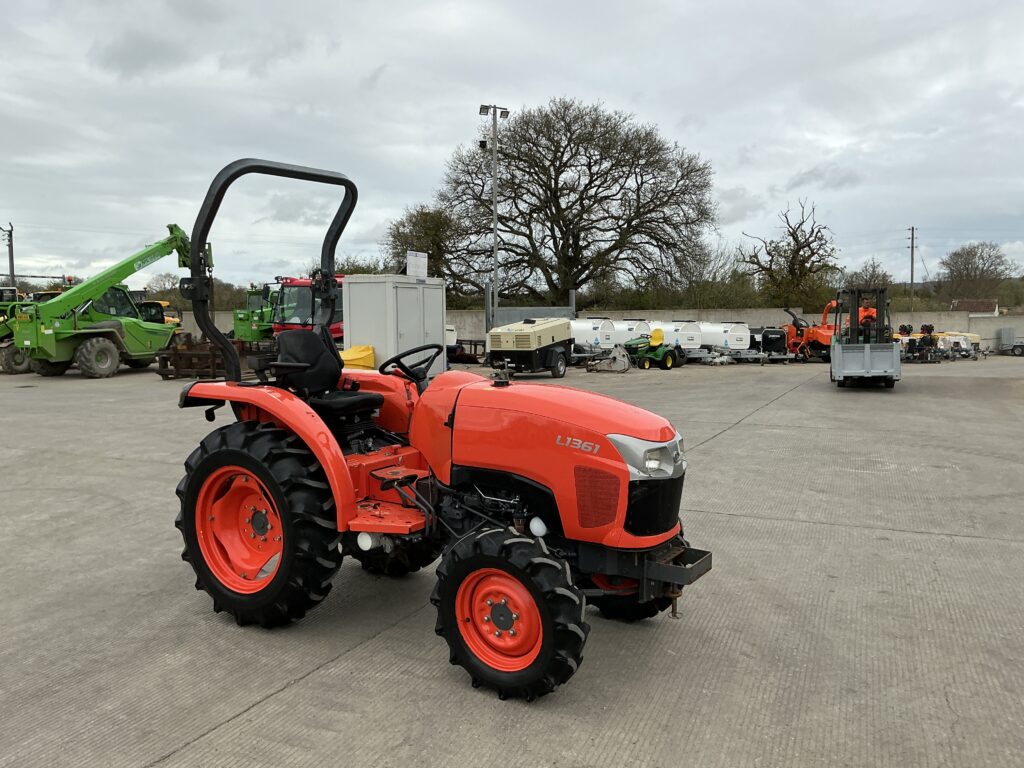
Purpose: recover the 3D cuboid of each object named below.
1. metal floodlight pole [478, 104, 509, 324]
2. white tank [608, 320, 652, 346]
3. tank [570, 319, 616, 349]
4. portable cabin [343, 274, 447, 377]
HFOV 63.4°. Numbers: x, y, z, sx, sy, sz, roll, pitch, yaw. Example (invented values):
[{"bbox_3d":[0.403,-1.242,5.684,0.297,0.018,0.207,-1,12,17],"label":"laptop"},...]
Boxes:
[{"bbox_3d":[-0.521,-4.915,27.358,1.100,8.390,0.400,-3,5,-27],"label":"metal floodlight pole"},{"bbox_3d":[3.327,-1.506,25.400,1.750,0.880,0.900,4,7,44],"label":"white tank"},{"bbox_3d":[2.290,-1.482,24.800,1.500,0.840,1.100,3,6,35],"label":"tank"},{"bbox_3d":[-2.905,-1.407,20.830,1.460,2.520,2.300,2,6,28],"label":"portable cabin"}]

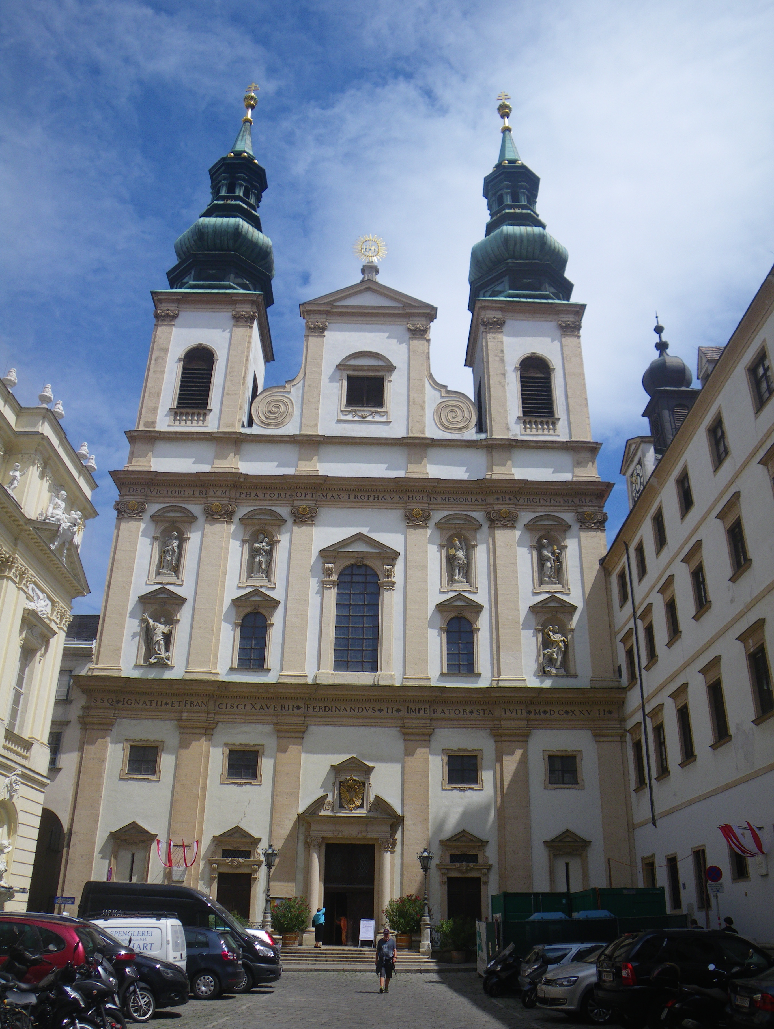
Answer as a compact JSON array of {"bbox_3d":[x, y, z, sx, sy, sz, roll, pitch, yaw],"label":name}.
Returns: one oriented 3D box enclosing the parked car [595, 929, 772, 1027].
[{"bbox_3d":[6.669,9.740,17.512,4.350,1.720,1.840,7,-27,-12],"label":"parked car"}]

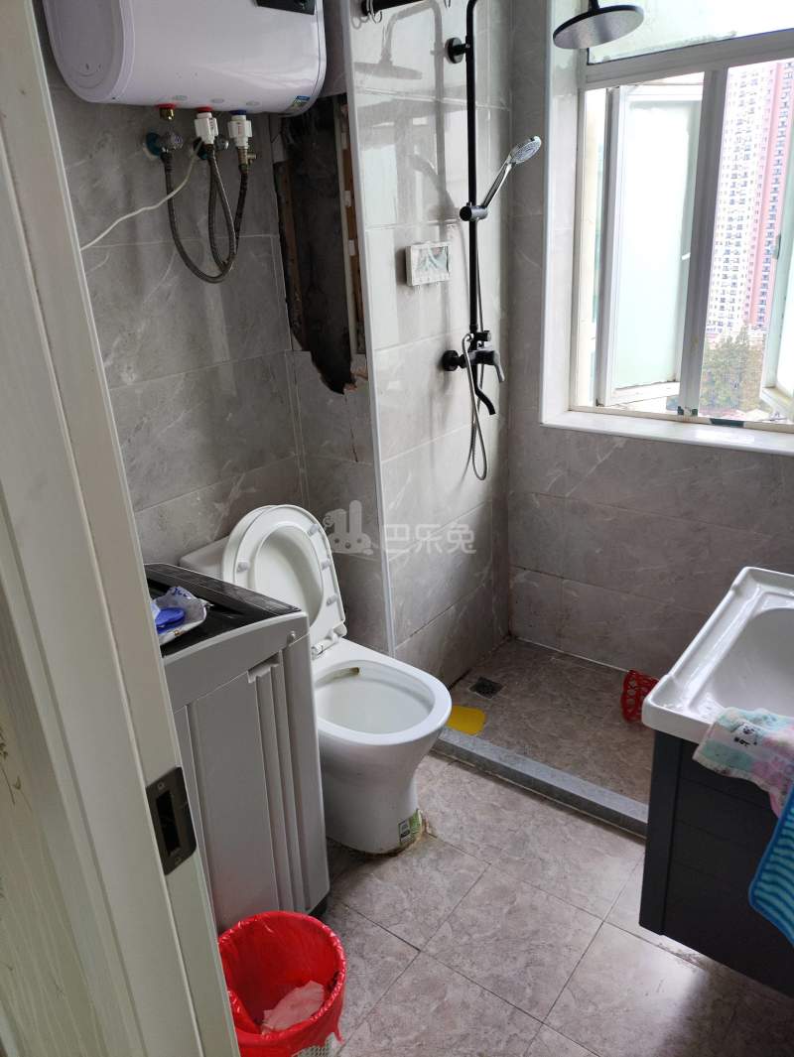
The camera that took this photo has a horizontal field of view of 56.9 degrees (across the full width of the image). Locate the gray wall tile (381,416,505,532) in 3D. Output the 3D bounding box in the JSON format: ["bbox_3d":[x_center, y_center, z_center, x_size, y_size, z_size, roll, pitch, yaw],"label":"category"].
[{"bbox_3d":[0.153,-0.146,2.335,0.010,0.301,0.615,13,27,36],"label":"gray wall tile"}]

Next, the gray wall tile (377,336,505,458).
[{"bbox_3d":[0.129,-0.422,2.189,0.012,0.300,0.620,13,28,35],"label":"gray wall tile"}]

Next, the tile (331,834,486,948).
[{"bbox_3d":[0.025,0.883,1.850,0.300,0.012,0.300,13,28,35],"label":"tile"}]

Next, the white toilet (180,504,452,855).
[{"bbox_3d":[-0.168,0.384,1.977,0.715,0.850,0.365,13,27,36],"label":"white toilet"}]

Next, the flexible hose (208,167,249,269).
[{"bbox_3d":[-0.389,-0.716,1.697,0.105,0.215,0.085,13,28,35],"label":"flexible hose"}]

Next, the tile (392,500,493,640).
[{"bbox_3d":[0.168,0.136,2.440,0.010,0.300,0.600,13,27,36],"label":"tile"}]

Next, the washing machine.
[{"bbox_3d":[-0.525,0.553,1.554,0.510,0.890,0.520,13,28,35],"label":"washing machine"}]

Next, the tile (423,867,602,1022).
[{"bbox_3d":[0.268,0.937,1.680,0.300,0.012,0.300,13,28,35],"label":"tile"}]

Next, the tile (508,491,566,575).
[{"bbox_3d":[0.500,0.015,2.646,0.210,0.300,0.012,13,28,35],"label":"tile"}]

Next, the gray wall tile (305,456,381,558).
[{"bbox_3d":[-0.164,-0.069,2.201,0.291,0.300,0.010,13,27,36],"label":"gray wall tile"}]

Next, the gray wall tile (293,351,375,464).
[{"bbox_3d":[-0.167,-0.345,2.050,0.288,0.300,0.012,13,28,35],"label":"gray wall tile"}]

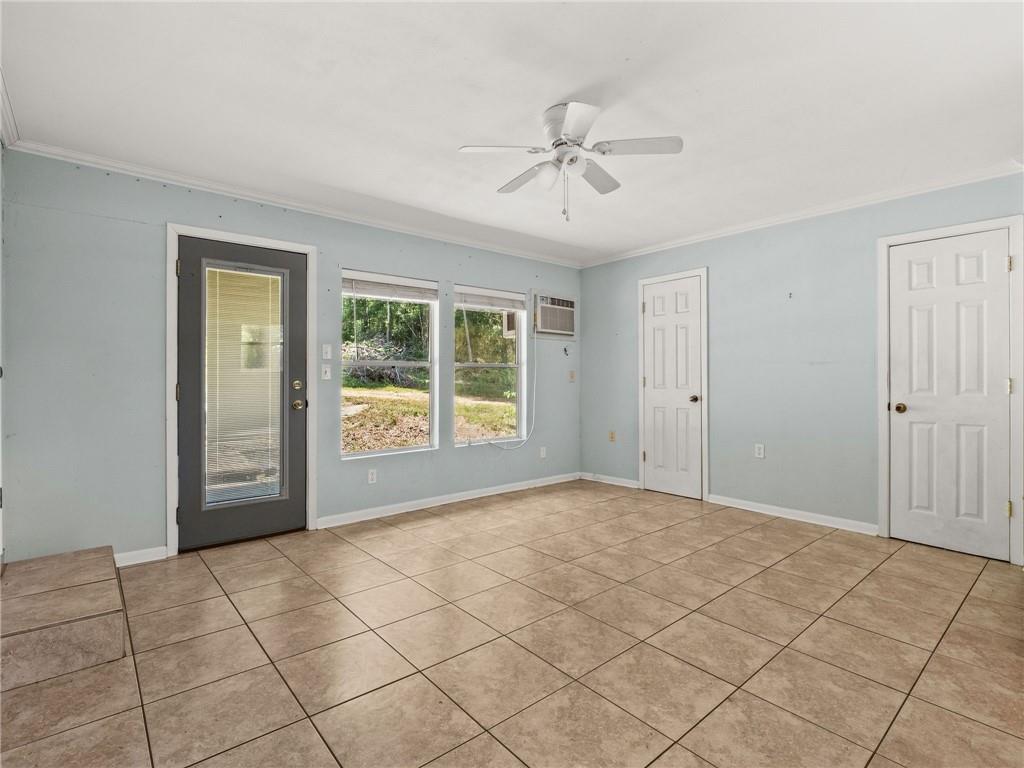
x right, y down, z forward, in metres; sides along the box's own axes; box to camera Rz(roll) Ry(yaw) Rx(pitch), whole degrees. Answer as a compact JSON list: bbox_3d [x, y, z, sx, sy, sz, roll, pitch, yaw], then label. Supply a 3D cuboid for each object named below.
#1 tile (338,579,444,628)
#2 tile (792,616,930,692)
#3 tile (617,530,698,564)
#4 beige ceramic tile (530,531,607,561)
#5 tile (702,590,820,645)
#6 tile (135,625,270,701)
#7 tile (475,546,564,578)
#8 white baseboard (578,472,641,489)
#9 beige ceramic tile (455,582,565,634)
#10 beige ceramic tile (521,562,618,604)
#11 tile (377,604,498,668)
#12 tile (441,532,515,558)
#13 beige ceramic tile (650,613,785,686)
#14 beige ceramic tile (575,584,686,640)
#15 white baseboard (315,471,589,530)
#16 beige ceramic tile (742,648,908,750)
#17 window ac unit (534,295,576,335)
[{"bbox_3d":[-0.590,1.085,2.350,0.402,0.015,0.402,0,0,-41],"label":"tile"},{"bbox_3d":[1.460,1.125,1.984,0.405,0.013,0.405,-1,1,-40],"label":"tile"},{"bbox_3d":[0.952,1.090,3.110,0.405,0.012,0.405,0,0,-40],"label":"tile"},{"bbox_3d":[0.361,1.102,3.192,0.405,0.013,0.405,-1,1,-40],"label":"beige ceramic tile"},{"bbox_3d":[1.181,1.111,2.276,0.408,0.012,0.403,-1,1,-40],"label":"tile"},{"bbox_3d":[-1.250,1.121,1.912,0.405,0.013,0.405,-1,1,-40],"label":"tile"},{"bbox_3d":[0.039,1.090,2.892,0.405,0.012,0.405,0,0,-40],"label":"tile"},{"bbox_3d":[1.032,1.028,5.021,0.700,0.075,0.015,1,1,44],"label":"white baseboard"},{"bbox_3d":[-0.009,1.115,2.378,0.405,0.013,0.405,-1,1,-40],"label":"beige ceramic tile"},{"bbox_3d":[0.313,1.111,2.634,0.405,0.013,0.405,-1,1,-40],"label":"beige ceramic tile"},{"bbox_3d":[-0.321,1.085,2.050,0.402,0.015,0.402,0,0,-40],"label":"tile"},{"bbox_3d":[-0.232,1.090,3.201,0.405,0.012,0.405,0,0,-40],"label":"tile"},{"bbox_3d":[0.838,1.085,1.958,0.402,0.015,0.402,0,0,-40],"label":"beige ceramic tile"},{"bbox_3d":[0.589,1.109,2.317,0.409,0.012,0.405,-1,1,-40],"label":"beige ceramic tile"},{"bbox_3d":[-0.336,1.037,4.408,2.857,0.077,0.015,0,0,-40],"label":"white baseboard"},{"bbox_3d":[1.094,1.086,1.662,0.402,0.015,0.402,0,0,-40],"label":"beige ceramic tile"},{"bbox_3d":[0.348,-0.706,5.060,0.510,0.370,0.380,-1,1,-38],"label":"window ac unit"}]

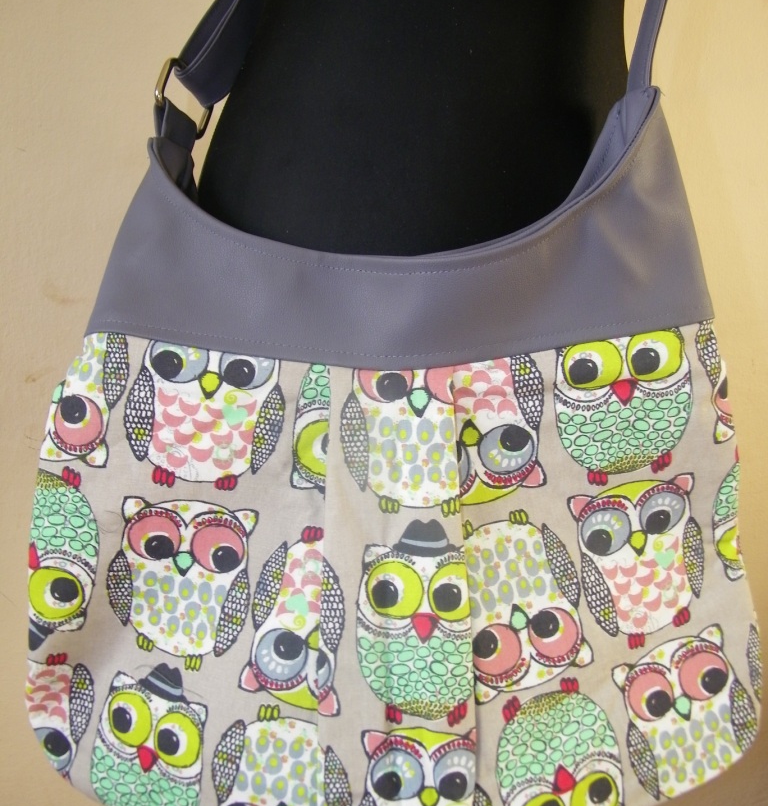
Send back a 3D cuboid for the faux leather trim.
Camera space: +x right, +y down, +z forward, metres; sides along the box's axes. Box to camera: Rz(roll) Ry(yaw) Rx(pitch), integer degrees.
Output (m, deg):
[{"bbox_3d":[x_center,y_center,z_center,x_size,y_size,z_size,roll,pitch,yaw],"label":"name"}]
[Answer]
[{"bbox_3d":[0.006,-0.104,0.478,0.372,0.162,0.100,5,13,5],"label":"faux leather trim"}]

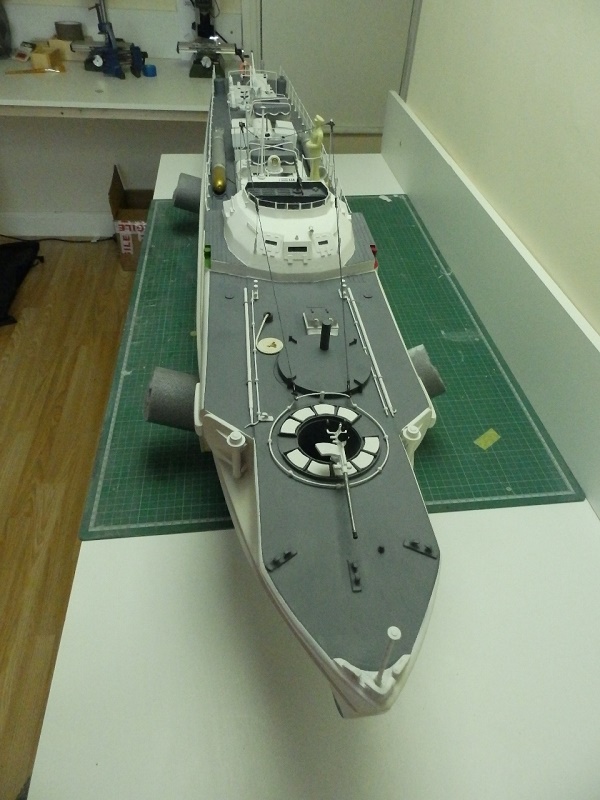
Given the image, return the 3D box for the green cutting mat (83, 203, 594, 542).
[{"bbox_3d":[0.006,-0.173,0.912,0.600,0.003,0.900,-3,45,-5],"label":"green cutting mat"}]

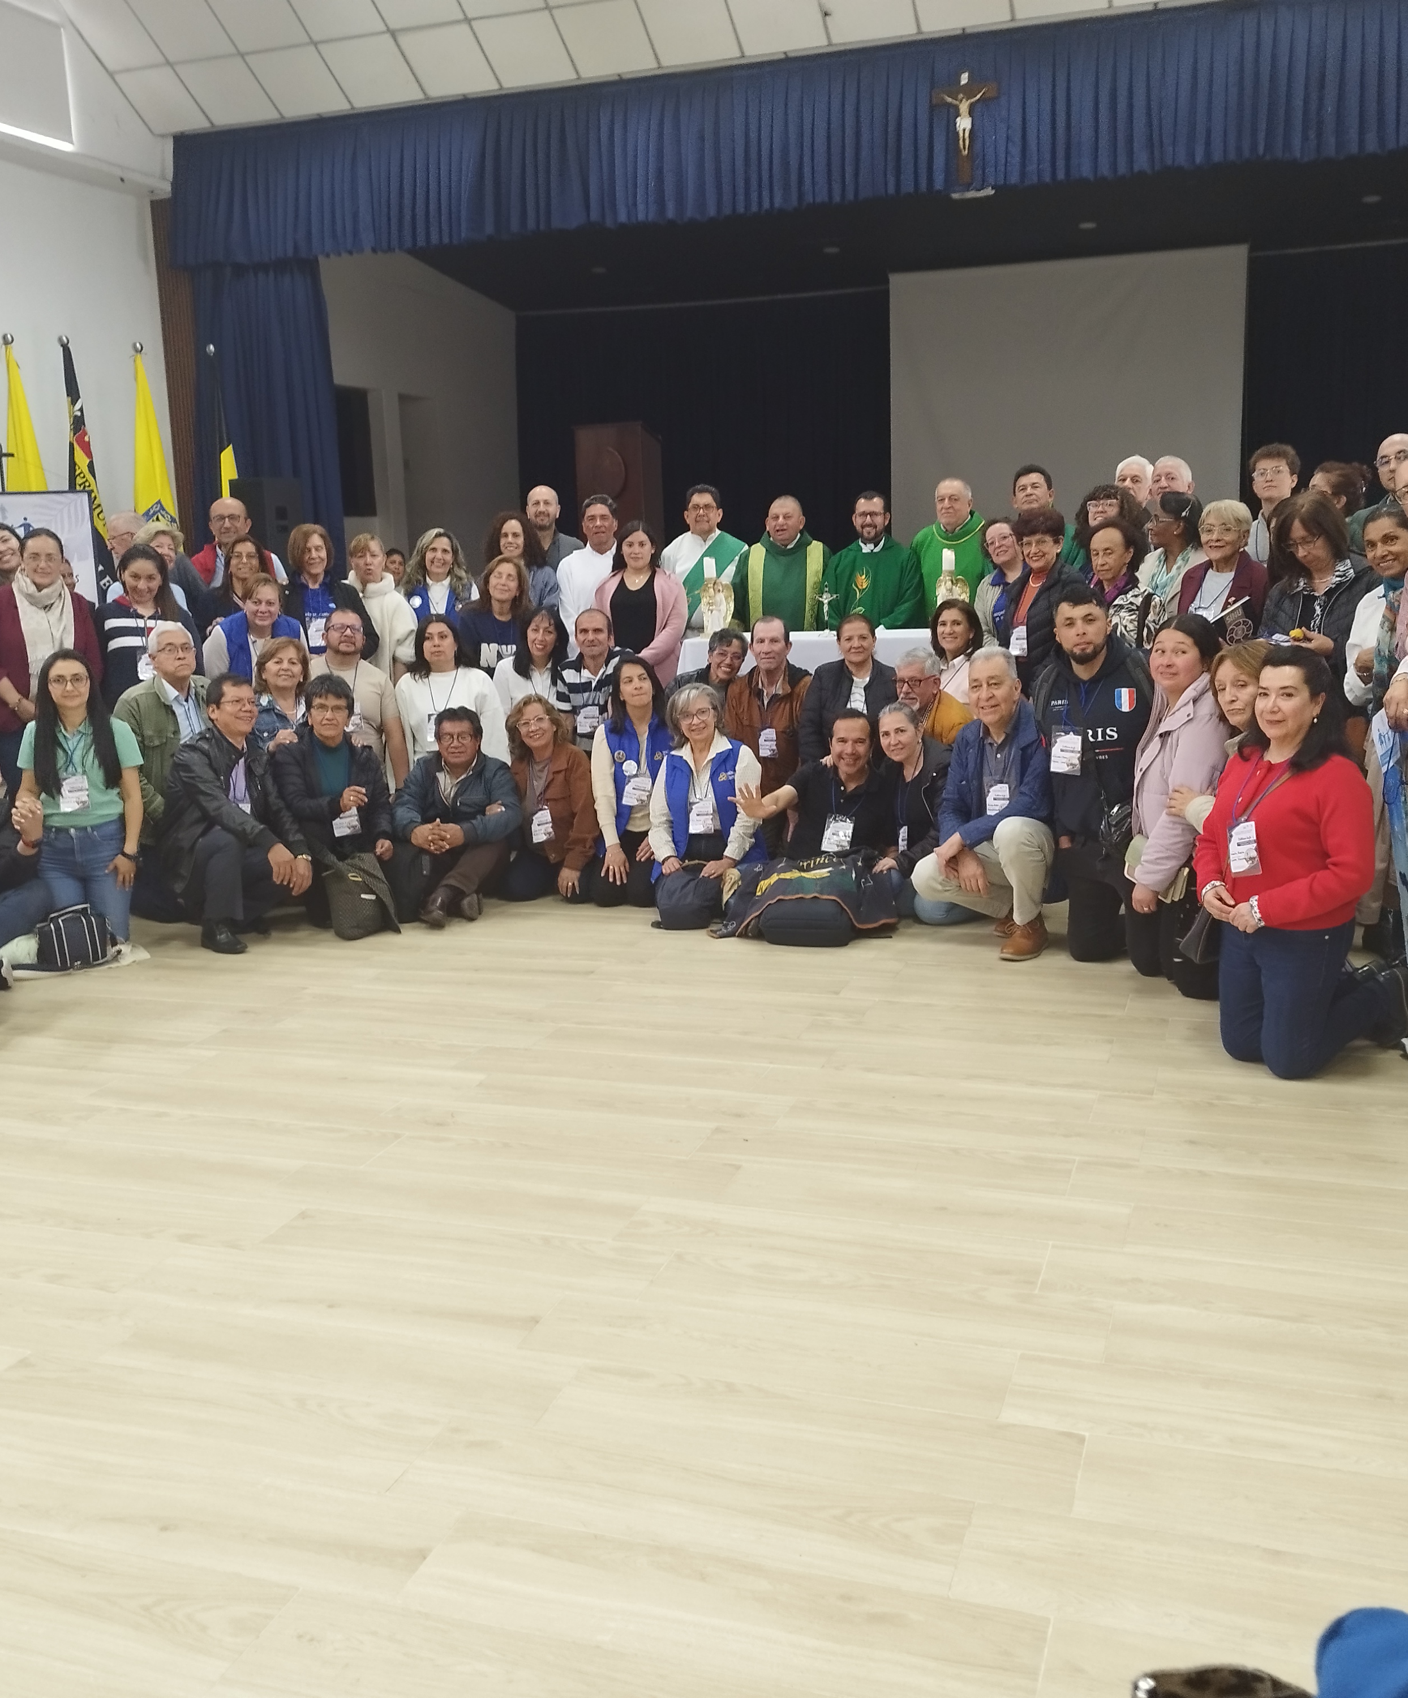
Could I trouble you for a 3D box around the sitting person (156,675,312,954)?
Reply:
[{"bbox_3d":[-1.766,-0.167,5.943,0.540,1.000,0.680,-10,14,-34],"label":"sitting person"}]

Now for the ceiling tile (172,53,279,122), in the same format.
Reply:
[{"bbox_3d":[-3.568,-5.684,11.773,0.610,0.020,0.600,2,-21,18],"label":"ceiling tile"}]

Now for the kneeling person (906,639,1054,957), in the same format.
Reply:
[{"bbox_3d":[1.004,-0.185,5.500,0.530,1.030,0.680,4,12,26],"label":"kneeling person"}]

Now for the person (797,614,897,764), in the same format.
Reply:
[{"bbox_3d":[0.620,-0.437,6.668,0.500,1.100,0.620,-1,11,7],"label":"person"}]

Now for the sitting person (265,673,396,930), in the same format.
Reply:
[{"bbox_3d":[-1.466,-0.213,6.206,0.520,0.970,0.660,-4,11,-12],"label":"sitting person"}]

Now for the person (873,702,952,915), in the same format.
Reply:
[{"bbox_3d":[0.814,-0.182,5.971,0.470,0.790,0.600,3,13,23],"label":"person"}]

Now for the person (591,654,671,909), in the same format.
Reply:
[{"bbox_3d":[-0.277,-0.314,6.528,0.430,0.980,0.600,-1,11,3],"label":"person"}]

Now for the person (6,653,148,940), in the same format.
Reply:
[{"bbox_3d":[-2.380,-0.239,6.067,0.490,1.090,0.580,-6,13,-17],"label":"person"}]

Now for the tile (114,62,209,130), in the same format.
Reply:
[{"bbox_3d":[-4.113,-5.701,11.950,0.530,0.020,0.600,2,-21,18],"label":"tile"}]

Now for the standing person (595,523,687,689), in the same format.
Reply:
[{"bbox_3d":[-0.285,-0.837,7.701,0.460,1.540,0.300,-1,11,6],"label":"standing person"}]

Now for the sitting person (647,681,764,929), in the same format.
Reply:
[{"bbox_3d":[0.006,-0.192,6.064,0.480,0.890,0.660,-2,11,0],"label":"sitting person"}]

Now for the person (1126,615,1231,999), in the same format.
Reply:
[{"bbox_3d":[1.595,-0.179,5.037,0.470,1.120,0.580,10,17,43],"label":"person"}]

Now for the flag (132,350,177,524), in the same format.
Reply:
[{"bbox_3d":[-3.792,-2.649,10.847,0.250,1.500,0.400,2,12,19],"label":"flag"}]

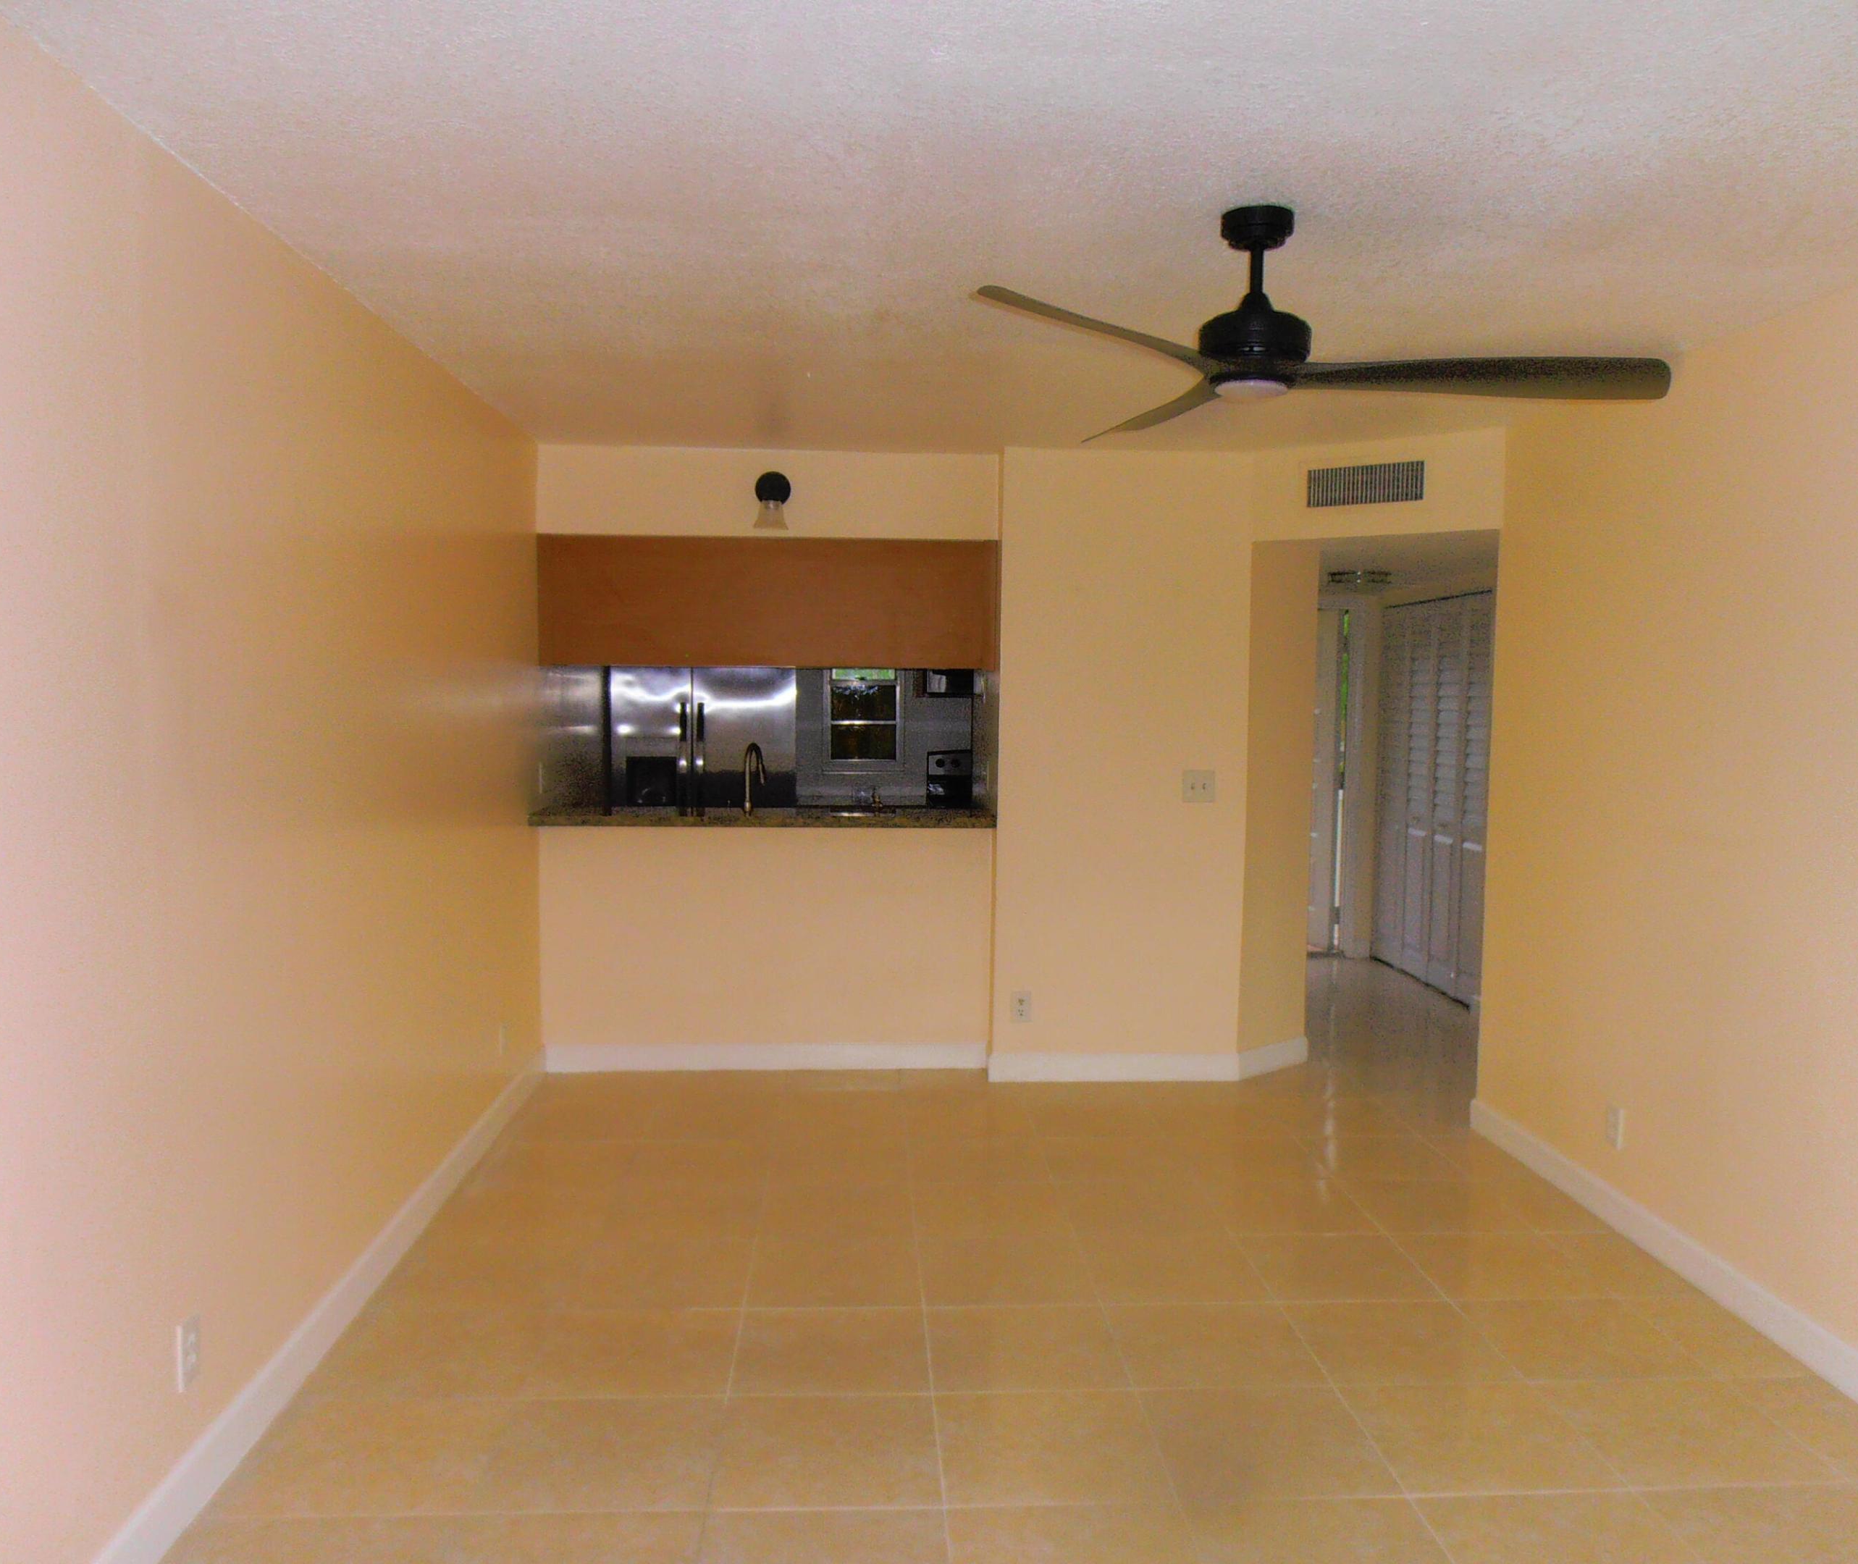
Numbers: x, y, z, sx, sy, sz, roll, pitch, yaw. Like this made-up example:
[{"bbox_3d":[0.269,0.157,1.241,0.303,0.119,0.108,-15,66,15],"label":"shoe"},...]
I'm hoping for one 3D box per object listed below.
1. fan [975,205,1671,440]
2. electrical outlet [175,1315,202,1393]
[{"bbox_3d":[0.644,-0.906,2.832,1.380,0.370,1.380,0,4,-3],"label":"fan"},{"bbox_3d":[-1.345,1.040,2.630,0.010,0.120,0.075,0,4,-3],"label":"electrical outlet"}]

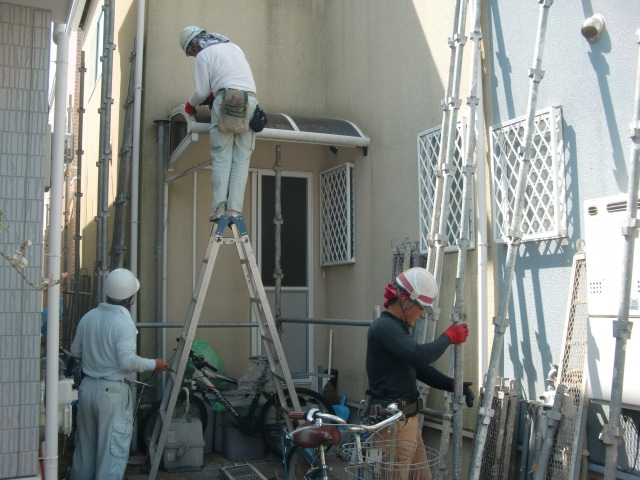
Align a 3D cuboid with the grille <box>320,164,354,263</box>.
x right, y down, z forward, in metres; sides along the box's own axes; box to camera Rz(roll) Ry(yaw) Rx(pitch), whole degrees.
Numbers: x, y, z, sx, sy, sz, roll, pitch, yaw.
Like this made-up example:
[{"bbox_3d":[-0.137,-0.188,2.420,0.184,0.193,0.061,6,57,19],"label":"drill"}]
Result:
[{"bbox_3d":[0.168,-0.219,6.574,0.075,0.907,0.587,2,-5,-25],"label":"grille"}]

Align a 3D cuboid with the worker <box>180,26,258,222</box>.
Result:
[{"bbox_3d":[-0.780,-0.910,5.452,0.500,1.544,0.600,4,-7,-42],"label":"worker"}]

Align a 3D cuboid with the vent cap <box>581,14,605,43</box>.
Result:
[{"bbox_3d":[1.496,-1.164,3.871,0.095,0.145,0.135,2,-5,-25],"label":"vent cap"}]

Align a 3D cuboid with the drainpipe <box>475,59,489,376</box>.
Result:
[{"bbox_3d":[1.056,-0.136,4.608,0.058,2.296,0.058,2,-5,-25],"label":"drainpipe"}]

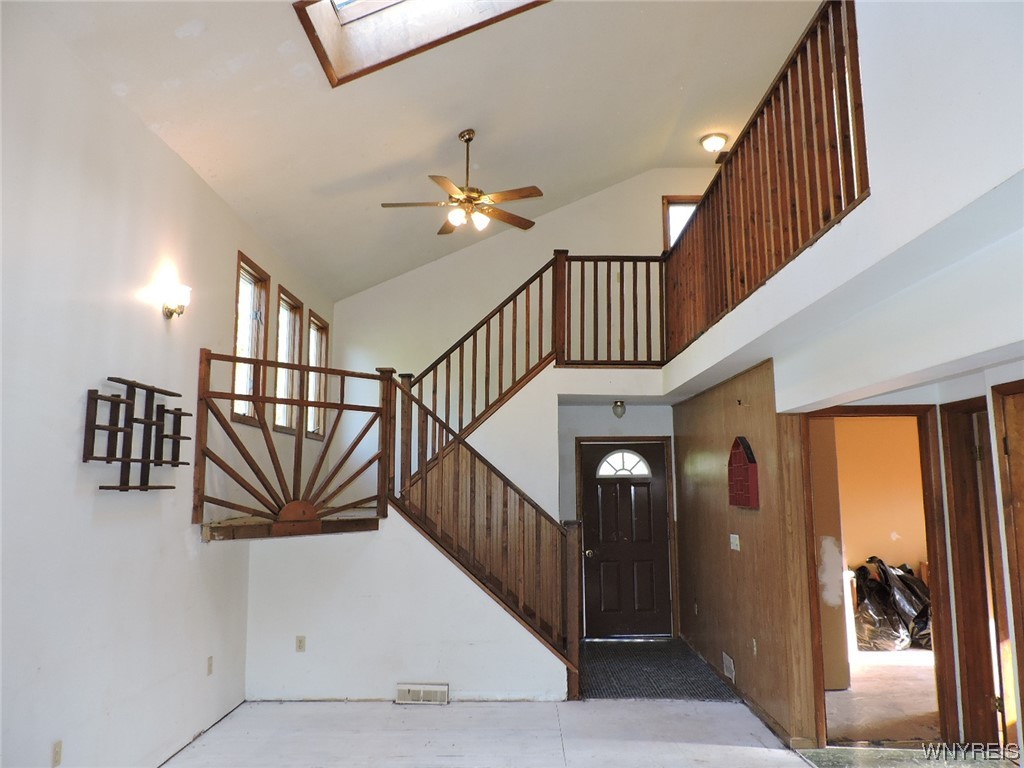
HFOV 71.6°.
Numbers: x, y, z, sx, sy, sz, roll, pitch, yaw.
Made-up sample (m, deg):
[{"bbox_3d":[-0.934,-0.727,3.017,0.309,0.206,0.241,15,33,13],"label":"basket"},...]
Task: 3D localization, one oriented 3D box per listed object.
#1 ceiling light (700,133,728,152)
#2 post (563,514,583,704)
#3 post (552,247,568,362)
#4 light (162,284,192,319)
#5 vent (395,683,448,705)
[{"bbox_3d":[2.124,-2.503,7.438,0.280,0.130,0.280,0,-8,1],"label":"ceiling light"},{"bbox_3d":[0.468,1.727,5.456,0.135,1.326,0.135,0,-8,1],"label":"post"},{"bbox_3d":[0.473,-0.723,6.799,0.135,1.110,0.135,0,-8,1],"label":"post"},{"bbox_3d":[-1.965,-0.477,4.196,0.160,0.205,0.135,0,-8,1],"label":"light"},{"bbox_3d":[-0.669,2.312,5.307,0.390,0.136,0.070,0,-8,1],"label":"vent"}]

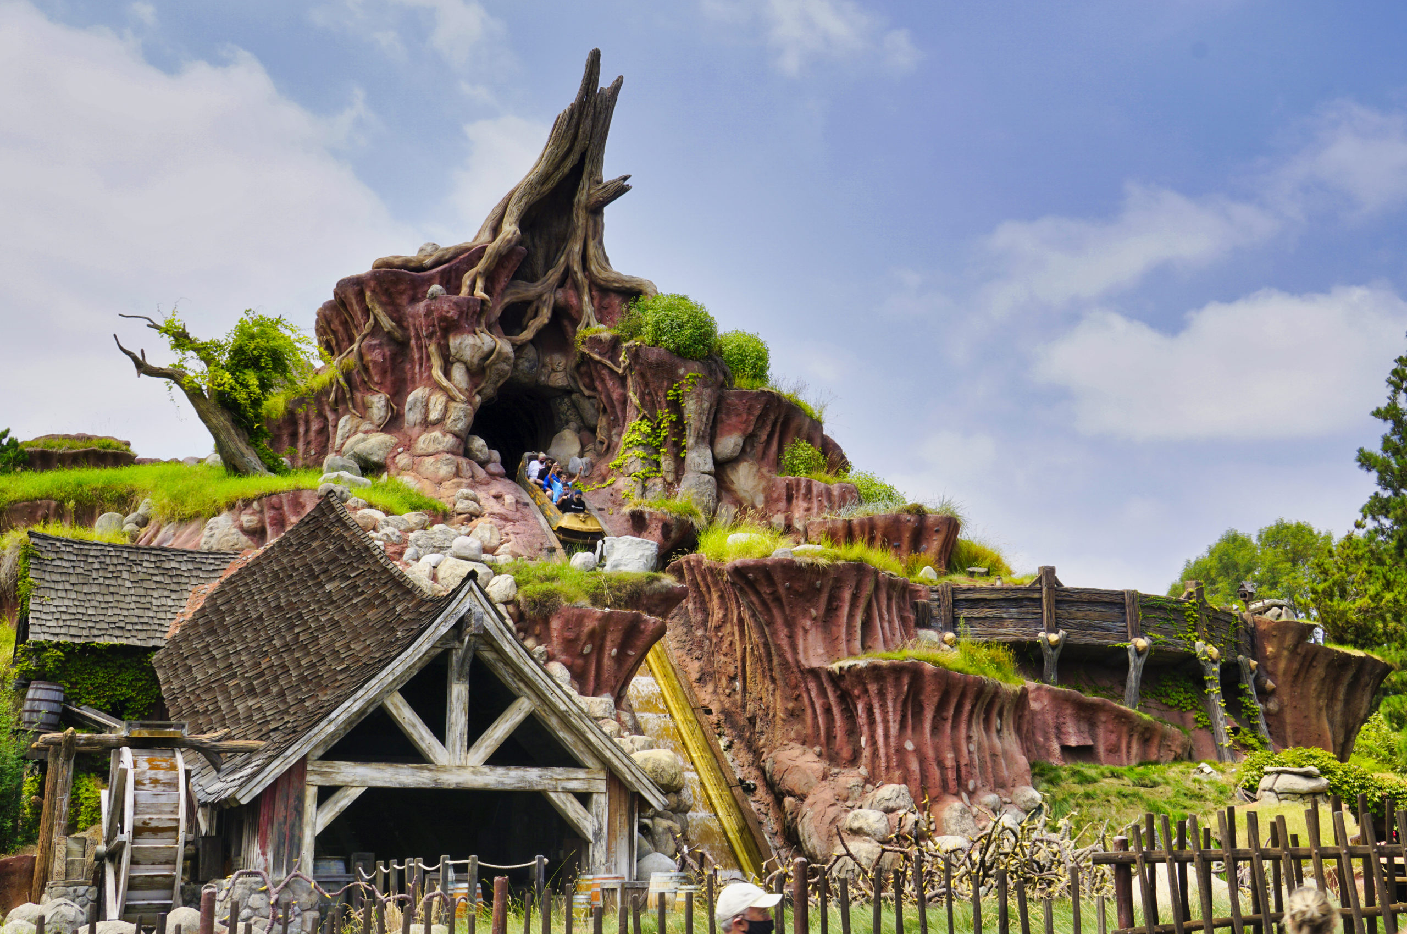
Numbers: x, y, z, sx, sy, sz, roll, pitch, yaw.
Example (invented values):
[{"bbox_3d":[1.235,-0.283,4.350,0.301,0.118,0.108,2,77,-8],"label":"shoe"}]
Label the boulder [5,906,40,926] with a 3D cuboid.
[{"bbox_3d":[-10.147,6.713,24.500,0.528,0.380,0.449,0,-15,0],"label":"boulder"}]

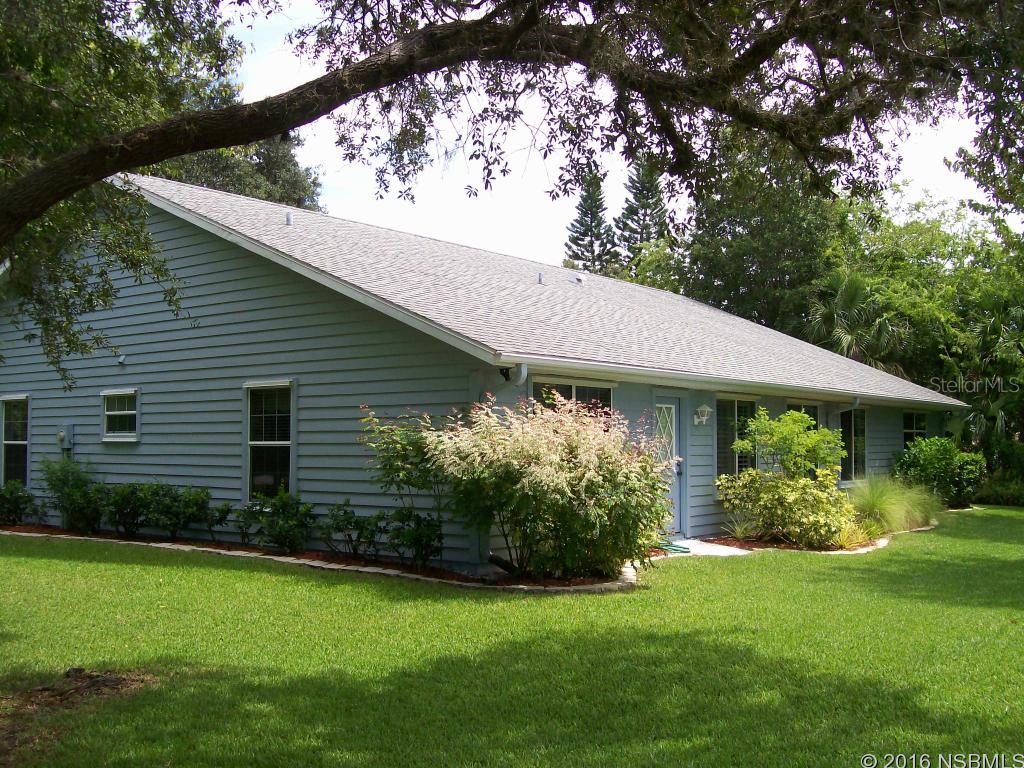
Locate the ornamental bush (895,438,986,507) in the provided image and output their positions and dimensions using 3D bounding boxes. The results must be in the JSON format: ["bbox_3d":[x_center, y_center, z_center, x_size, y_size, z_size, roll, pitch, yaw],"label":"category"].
[{"bbox_3d":[9.900,2.050,24.700,1.850,1.650,2.200,-2,-4,38],"label":"ornamental bush"}]

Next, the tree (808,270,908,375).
[{"bbox_3d":[10.600,-0.080,32.550,3.200,6.800,3.200,-2,-4,38],"label":"tree"}]

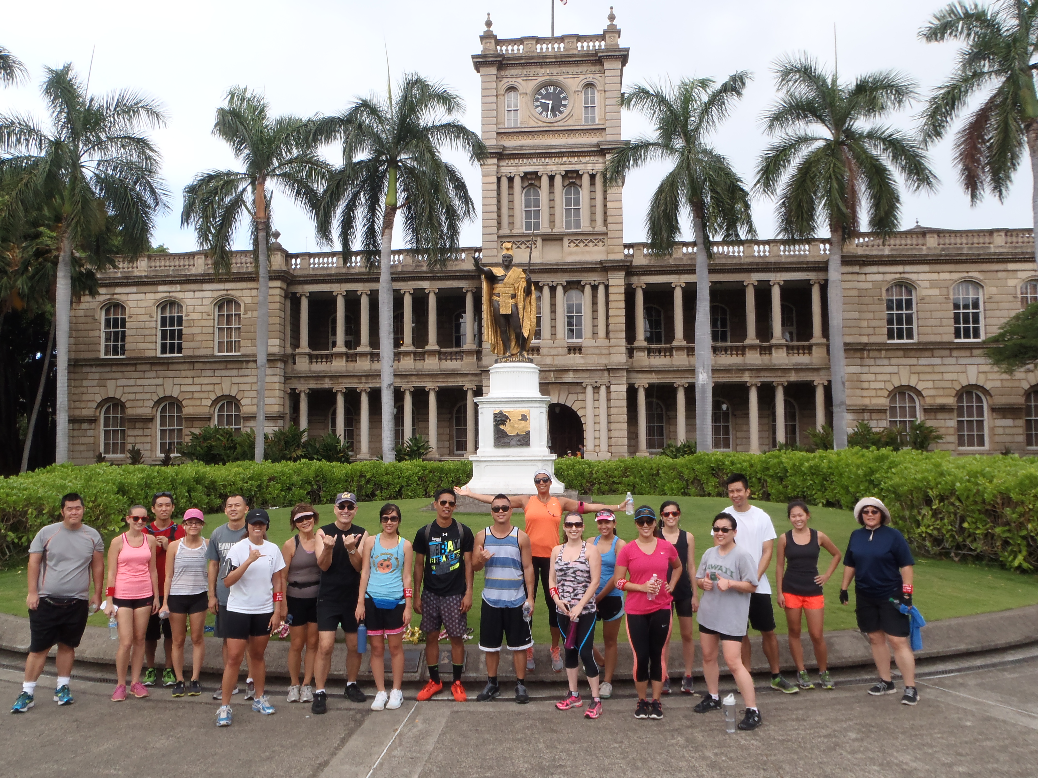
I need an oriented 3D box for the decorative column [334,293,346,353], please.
[{"bbox_3d":[-9.080,-3.401,42.596,0.557,3.031,0.557,-1,-3,5],"label":"decorative column"}]

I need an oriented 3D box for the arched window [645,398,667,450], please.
[{"bbox_3d":[7.303,1.912,44.754,1.012,2.816,0.250,-1,-3,5],"label":"arched window"}]

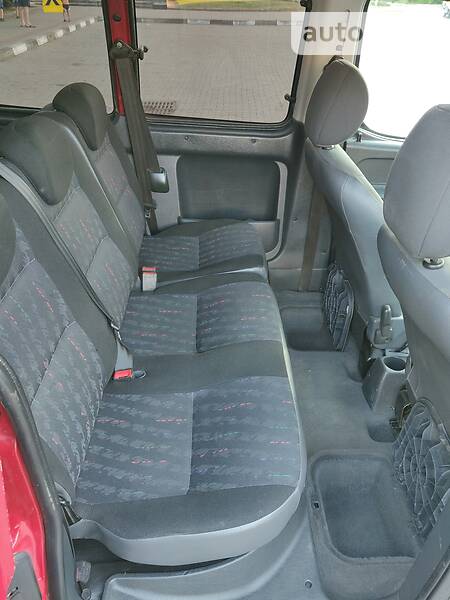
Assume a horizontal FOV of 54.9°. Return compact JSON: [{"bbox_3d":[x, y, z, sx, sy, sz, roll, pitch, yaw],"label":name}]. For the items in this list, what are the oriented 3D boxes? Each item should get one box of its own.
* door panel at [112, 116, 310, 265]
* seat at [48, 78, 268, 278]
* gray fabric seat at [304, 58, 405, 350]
[{"bbox_3d":[-0.044,-0.448,1.880,0.770,0.680,0.090,0,39,0],"label":"door panel"},{"bbox_3d":[-0.212,-0.366,1.649,0.770,0.850,0.440,0,39,0],"label":"seat"},{"bbox_3d":[0.669,-0.299,1.585,0.820,1.030,0.500,0,39,0],"label":"gray fabric seat"}]

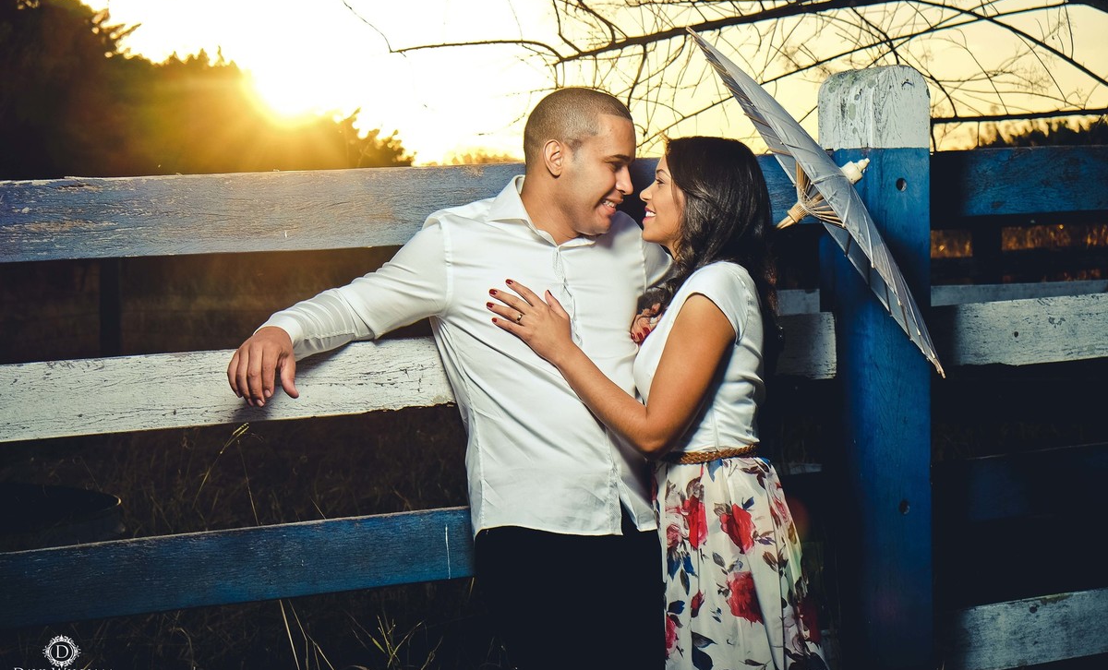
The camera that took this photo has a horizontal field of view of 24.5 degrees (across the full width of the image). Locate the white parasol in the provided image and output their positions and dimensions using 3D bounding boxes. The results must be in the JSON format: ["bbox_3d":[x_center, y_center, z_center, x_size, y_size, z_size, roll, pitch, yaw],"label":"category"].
[{"bbox_3d":[0.371,-0.158,4.812,0.560,0.818,0.818,-37,0,4],"label":"white parasol"}]

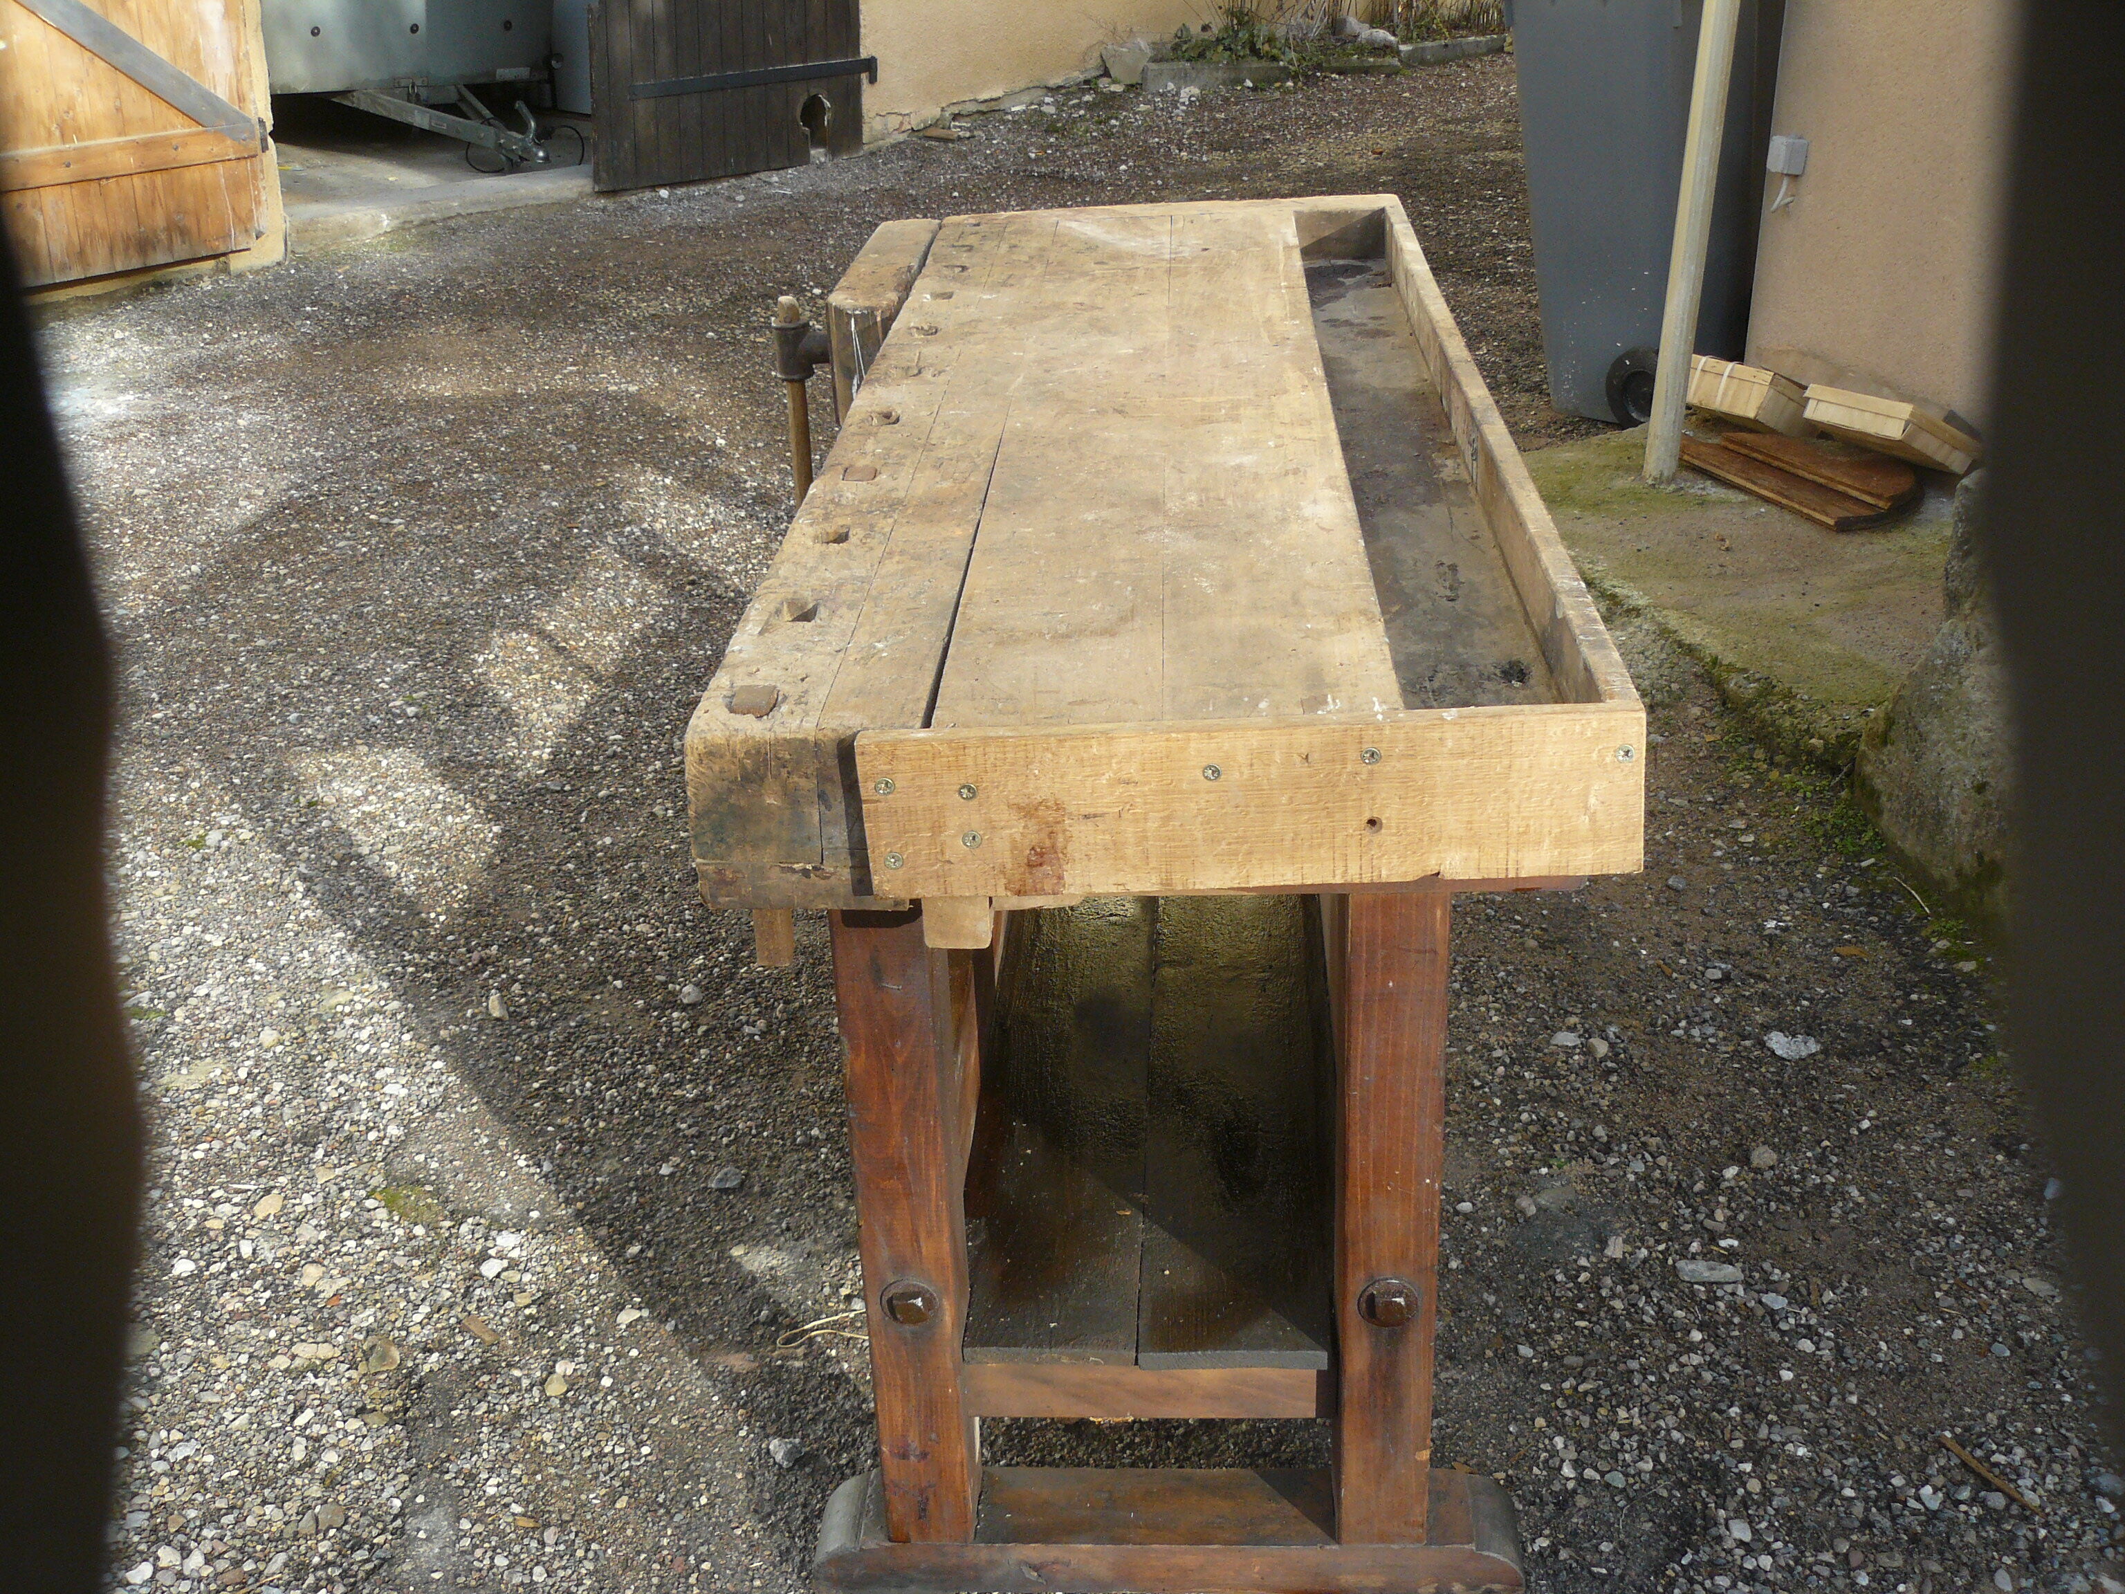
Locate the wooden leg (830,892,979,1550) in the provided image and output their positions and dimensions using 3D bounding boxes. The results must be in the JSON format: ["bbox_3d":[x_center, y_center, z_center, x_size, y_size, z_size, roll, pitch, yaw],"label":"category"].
[{"bbox_3d":[-0.123,0.343,1.818,0.070,0.632,0.087,-1,25,3],"label":"wooden leg"}]

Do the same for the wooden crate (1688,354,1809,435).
[{"bbox_3d":[1.394,-0.809,4.515,0.193,0.098,0.295,17,10,-31],"label":"wooden crate"}]

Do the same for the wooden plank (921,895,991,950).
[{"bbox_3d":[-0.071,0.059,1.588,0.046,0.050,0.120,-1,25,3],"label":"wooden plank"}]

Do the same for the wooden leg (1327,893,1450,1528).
[{"bbox_3d":[0.264,0.334,1.794,0.073,0.632,0.087,-1,25,3],"label":"wooden leg"}]

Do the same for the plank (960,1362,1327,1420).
[{"bbox_3d":[0.077,0.493,1.881,0.316,0.056,0.040,-1,25,3],"label":"plank"}]

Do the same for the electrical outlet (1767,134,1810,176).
[{"bbox_3d":[1.609,-1.421,4.895,0.052,0.080,0.078,-11,26,-16],"label":"electrical outlet"}]

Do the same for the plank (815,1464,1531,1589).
[{"bbox_3d":[0.092,0.648,1.954,0.617,0.055,0.090,-1,25,3],"label":"plank"}]

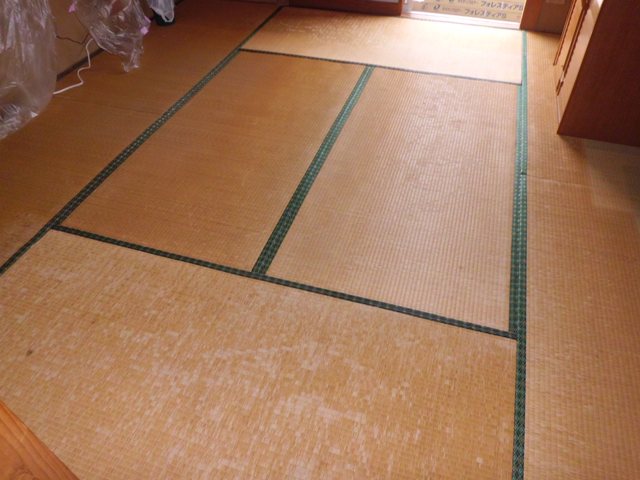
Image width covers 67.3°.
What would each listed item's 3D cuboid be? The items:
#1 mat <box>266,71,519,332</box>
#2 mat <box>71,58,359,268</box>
[{"bbox_3d":[0.486,-0.387,2.316,0.883,0.030,1.820,12,45,13],"label":"mat"},{"bbox_3d":[-0.381,-0.568,2.517,0.883,0.030,1.820,12,45,13],"label":"mat"}]

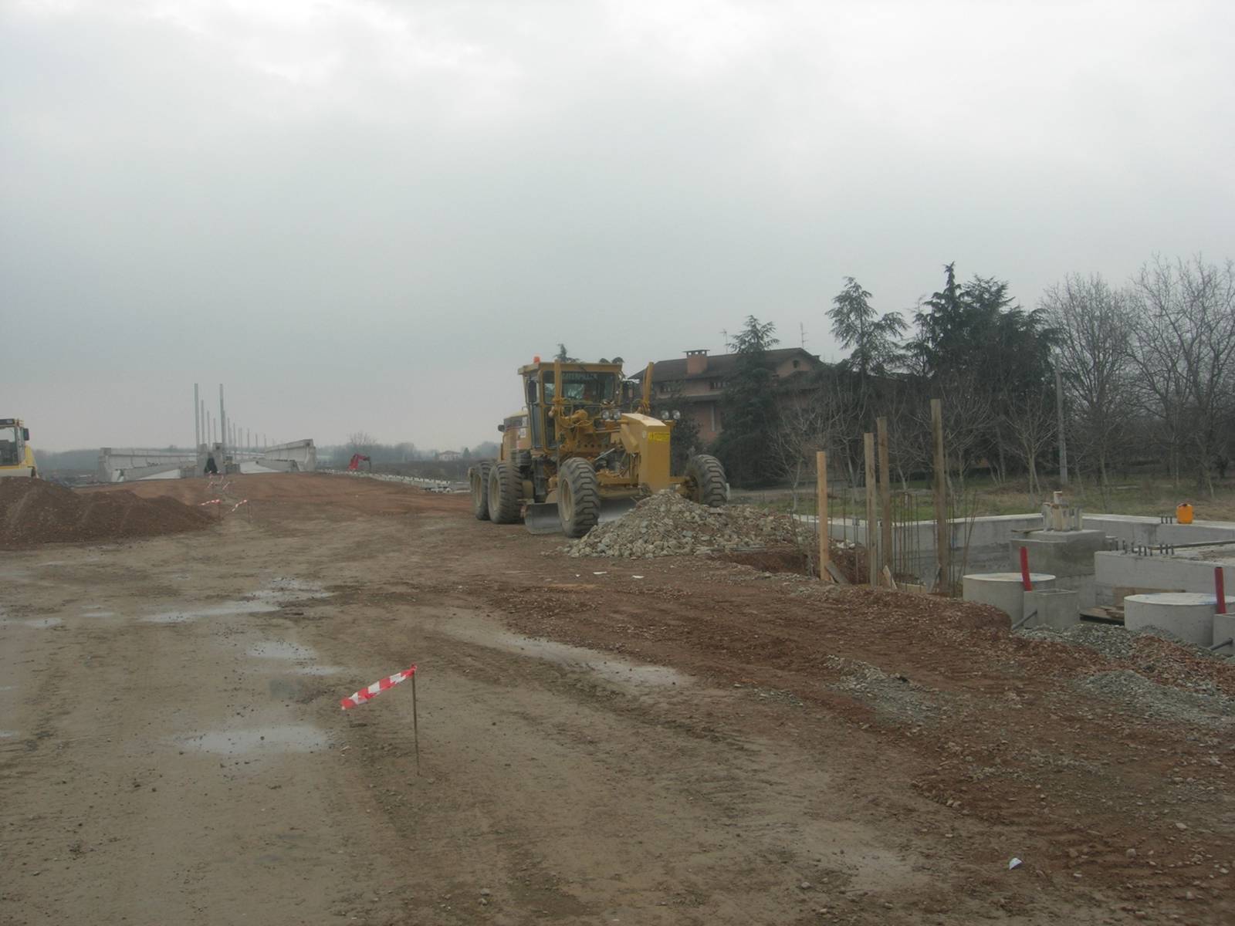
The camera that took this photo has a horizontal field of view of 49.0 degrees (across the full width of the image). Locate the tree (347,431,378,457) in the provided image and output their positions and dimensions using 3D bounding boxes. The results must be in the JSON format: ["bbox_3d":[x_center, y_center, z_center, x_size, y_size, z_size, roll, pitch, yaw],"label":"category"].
[{"bbox_3d":[-65.760,-4.110,350.000,8.200,8.200,8.200,-1,1,0],"label":"tree"}]

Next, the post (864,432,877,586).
[{"bbox_3d":[2.850,0.539,15.207,0.105,1.750,0.085,-2,0,-14],"label":"post"}]

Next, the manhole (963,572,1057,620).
[{"bbox_3d":[4.756,1.703,16.403,1.120,0.640,1.120,-1,0,16],"label":"manhole"}]

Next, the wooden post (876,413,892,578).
[{"bbox_3d":[2.957,0.422,15.000,0.100,1.860,0.060,-2,1,0],"label":"wooden post"}]

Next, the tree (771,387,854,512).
[{"bbox_3d":[5.607,-0.389,39.000,2.350,3.600,2.300,-1,1,0],"label":"tree"}]

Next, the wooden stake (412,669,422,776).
[{"bbox_3d":[-0.982,1.261,6.600,0.018,0.530,0.018,-3,1,0],"label":"wooden stake"}]

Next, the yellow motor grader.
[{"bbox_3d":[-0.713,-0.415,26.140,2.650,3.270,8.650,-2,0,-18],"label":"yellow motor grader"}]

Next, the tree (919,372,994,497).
[{"bbox_3d":[11.724,-1.037,47.000,2.700,4.250,2.700,-1,1,0],"label":"tree"}]

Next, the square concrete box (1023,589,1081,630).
[{"bbox_3d":[5.114,1.742,15.981,0.470,0.470,0.470,-1,0,-12],"label":"square concrete box"}]

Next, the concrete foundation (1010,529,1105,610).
[{"bbox_3d":[6.057,1.460,18.633,0.800,1.000,0.980,-2,1,-33],"label":"concrete foundation"}]

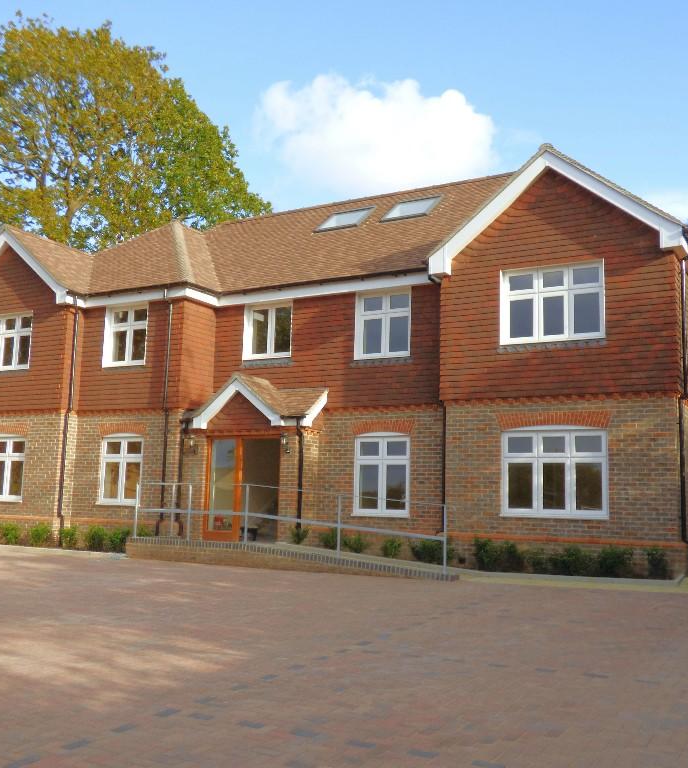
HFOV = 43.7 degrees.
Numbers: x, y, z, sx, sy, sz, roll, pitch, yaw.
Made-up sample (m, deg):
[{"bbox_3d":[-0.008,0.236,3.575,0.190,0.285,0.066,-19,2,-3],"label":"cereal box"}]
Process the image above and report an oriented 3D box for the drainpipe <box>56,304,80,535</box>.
[{"bbox_3d":[-5.843,0.744,18.161,0.135,5.014,0.110,-3,-9,30],"label":"drainpipe"}]

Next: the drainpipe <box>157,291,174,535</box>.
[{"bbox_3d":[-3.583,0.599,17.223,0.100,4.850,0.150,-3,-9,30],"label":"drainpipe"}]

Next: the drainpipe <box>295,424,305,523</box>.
[{"bbox_3d":[-0.810,1.675,15.881,0.090,1.935,0.090,-3,-9,30],"label":"drainpipe"}]

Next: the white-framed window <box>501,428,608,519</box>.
[{"bbox_3d":[3.358,1.424,13.810,1.760,1.460,0.130,-3,-9,30],"label":"white-framed window"}]

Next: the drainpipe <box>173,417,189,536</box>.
[{"bbox_3d":[-3.207,1.815,16.965,0.130,2.360,0.110,-3,-9,30],"label":"drainpipe"}]

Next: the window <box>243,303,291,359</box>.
[{"bbox_3d":[-1.524,-1.080,17.553,1.211,1.176,0.150,-3,-9,30],"label":"window"}]

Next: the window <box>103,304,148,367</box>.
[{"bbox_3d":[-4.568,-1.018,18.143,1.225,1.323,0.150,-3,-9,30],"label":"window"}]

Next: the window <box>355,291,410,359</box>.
[{"bbox_3d":[0.754,-1.117,16.280,1.200,1.310,0.130,-3,-9,30],"label":"window"}]

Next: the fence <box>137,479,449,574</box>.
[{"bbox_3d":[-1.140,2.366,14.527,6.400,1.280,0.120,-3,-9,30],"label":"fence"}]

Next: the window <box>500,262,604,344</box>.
[{"bbox_3d":[3.419,-1.342,14.172,1.740,1.310,0.130,-3,-9,30],"label":"window"}]

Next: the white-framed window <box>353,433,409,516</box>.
[{"bbox_3d":[0.694,1.668,15.872,1.175,1.547,0.140,-3,-9,30],"label":"white-framed window"}]

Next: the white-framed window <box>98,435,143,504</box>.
[{"bbox_3d":[-4.594,1.757,17.749,1.196,1.471,0.140,-3,-9,30],"label":"white-framed window"}]

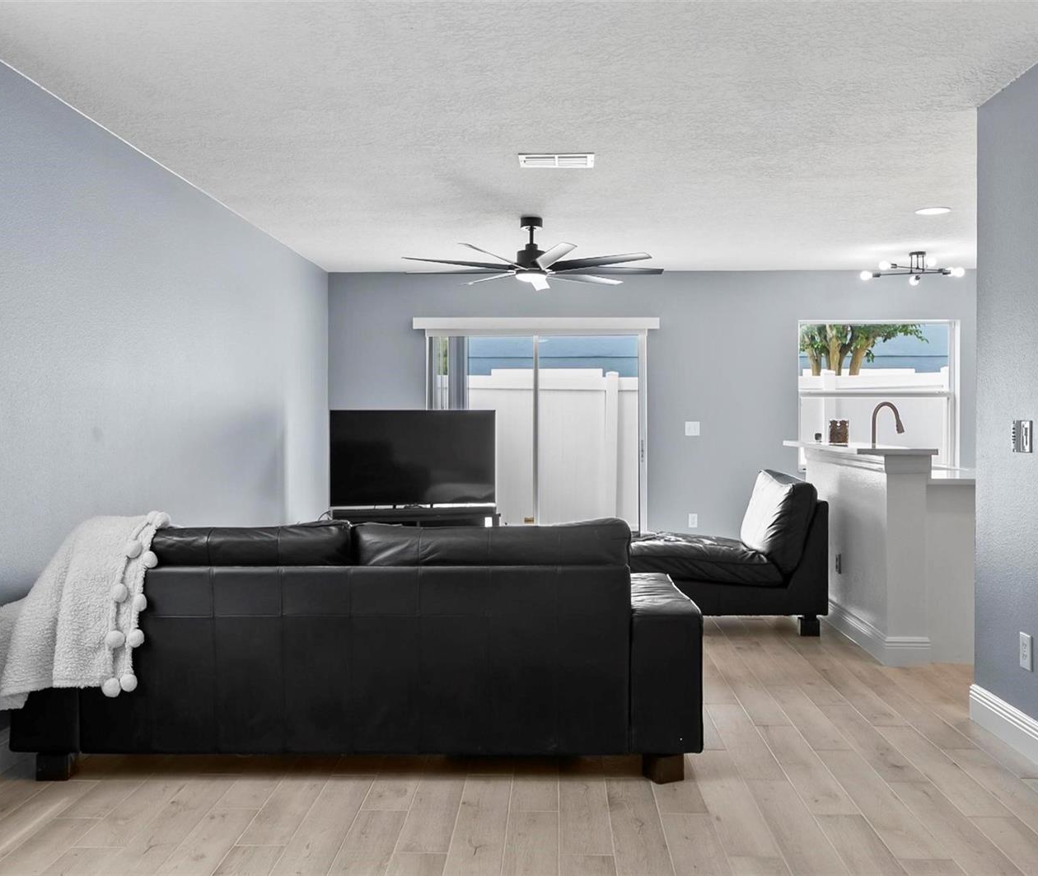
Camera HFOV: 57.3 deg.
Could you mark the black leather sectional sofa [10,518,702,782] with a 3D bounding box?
[{"bbox_3d":[-0.539,0.708,3.607,2.300,0.870,0.940,0,1,0],"label":"black leather sectional sofa"}]

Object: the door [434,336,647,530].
[{"bbox_3d":[0.141,0.077,7.903,1.770,1.950,0.120,0,1,2],"label":"door"}]

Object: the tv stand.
[{"bbox_3d":[-0.780,0.817,7.171,1.220,0.510,0.420,0,1,-13],"label":"tv stand"}]

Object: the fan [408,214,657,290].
[{"bbox_3d":[0.085,-1.140,5.739,1.600,0.400,1.600,0,1,2],"label":"fan"}]

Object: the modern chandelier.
[{"bbox_3d":[2.869,-1.268,6.896,0.780,0.190,0.800,0,1,2],"label":"modern chandelier"}]

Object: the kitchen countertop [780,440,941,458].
[{"bbox_3d":[1.876,0.058,5.337,0.395,0.035,1.460,0,1,2],"label":"kitchen countertop"}]

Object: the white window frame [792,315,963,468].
[{"bbox_3d":[2.942,-0.351,7.812,1.330,1.250,0.120,0,1,2],"label":"white window frame"}]

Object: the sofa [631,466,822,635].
[{"bbox_3d":[1.011,0.664,5.781,1.420,0.870,1.000,0,1,-1],"label":"sofa"}]

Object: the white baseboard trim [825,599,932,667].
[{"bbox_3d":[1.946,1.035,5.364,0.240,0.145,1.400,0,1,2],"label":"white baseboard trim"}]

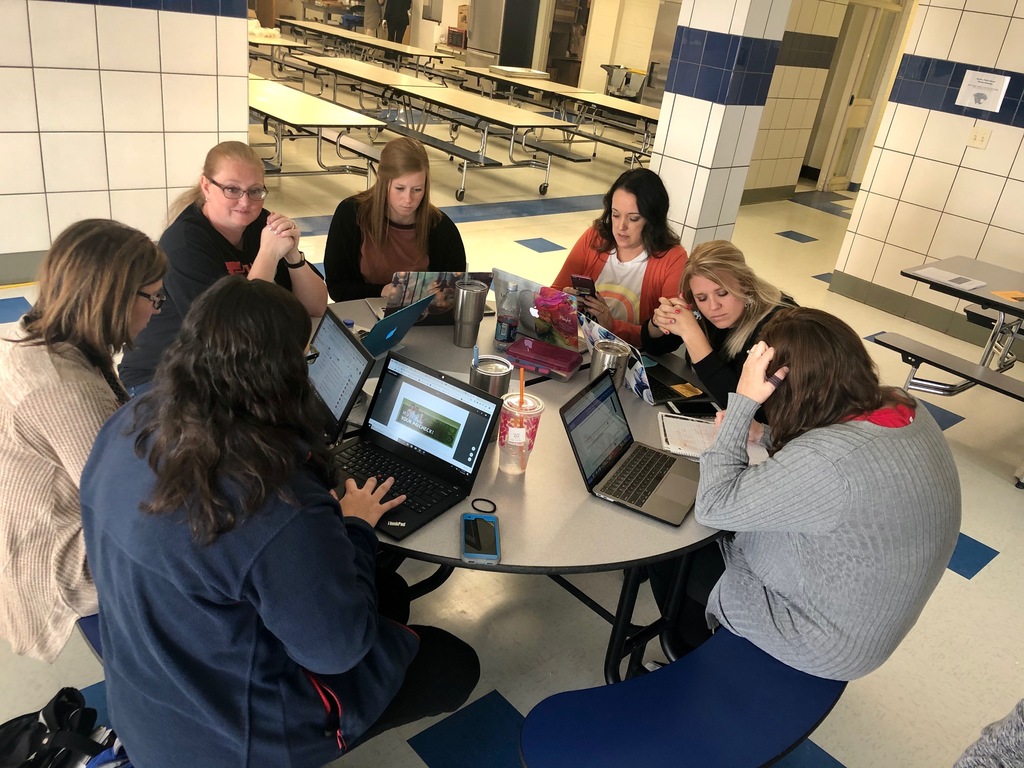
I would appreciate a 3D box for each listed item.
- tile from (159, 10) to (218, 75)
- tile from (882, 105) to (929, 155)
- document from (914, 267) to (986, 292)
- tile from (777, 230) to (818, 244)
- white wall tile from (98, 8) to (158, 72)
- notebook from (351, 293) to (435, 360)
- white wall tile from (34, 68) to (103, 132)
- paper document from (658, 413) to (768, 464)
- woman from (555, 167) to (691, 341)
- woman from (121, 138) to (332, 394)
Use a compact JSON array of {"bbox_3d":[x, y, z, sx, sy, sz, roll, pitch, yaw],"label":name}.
[{"bbox_3d":[-1.725,-1.811,4.420,0.301,0.301,0.015,-14,34,-39],"label":"tile"},{"bbox_3d":[2.700,-1.737,5.661,0.015,0.301,0.221,-15,34,-40],"label":"tile"},{"bbox_3d":[2.142,-0.519,4.051,0.270,0.006,0.235,28,32,35],"label":"document"},{"bbox_3d":[2.736,-1.405,7.938,0.304,0.008,0.304,-15,34,-40],"label":"tile"},{"bbox_3d":[-1.986,-1.782,4.298,0.305,0.305,0.012,-14,34,-39],"label":"white wall tile"},{"bbox_3d":[-0.439,-0.171,2.387,0.318,0.205,0.304,19,27,21],"label":"notebook"},{"bbox_3d":[-2.240,-1.432,4.197,0.304,0.302,0.012,-15,34,-40],"label":"white wall tile"},{"bbox_3d":[0.545,0.153,2.246,0.280,0.010,0.216,10,25,3],"label":"paper document"},{"bbox_3d":[0.334,-0.165,3.128,0.500,1.240,0.700,23,29,28],"label":"woman"},{"bbox_3d":[-0.939,-0.146,2.709,0.740,1.240,0.550,20,28,23],"label":"woman"}]

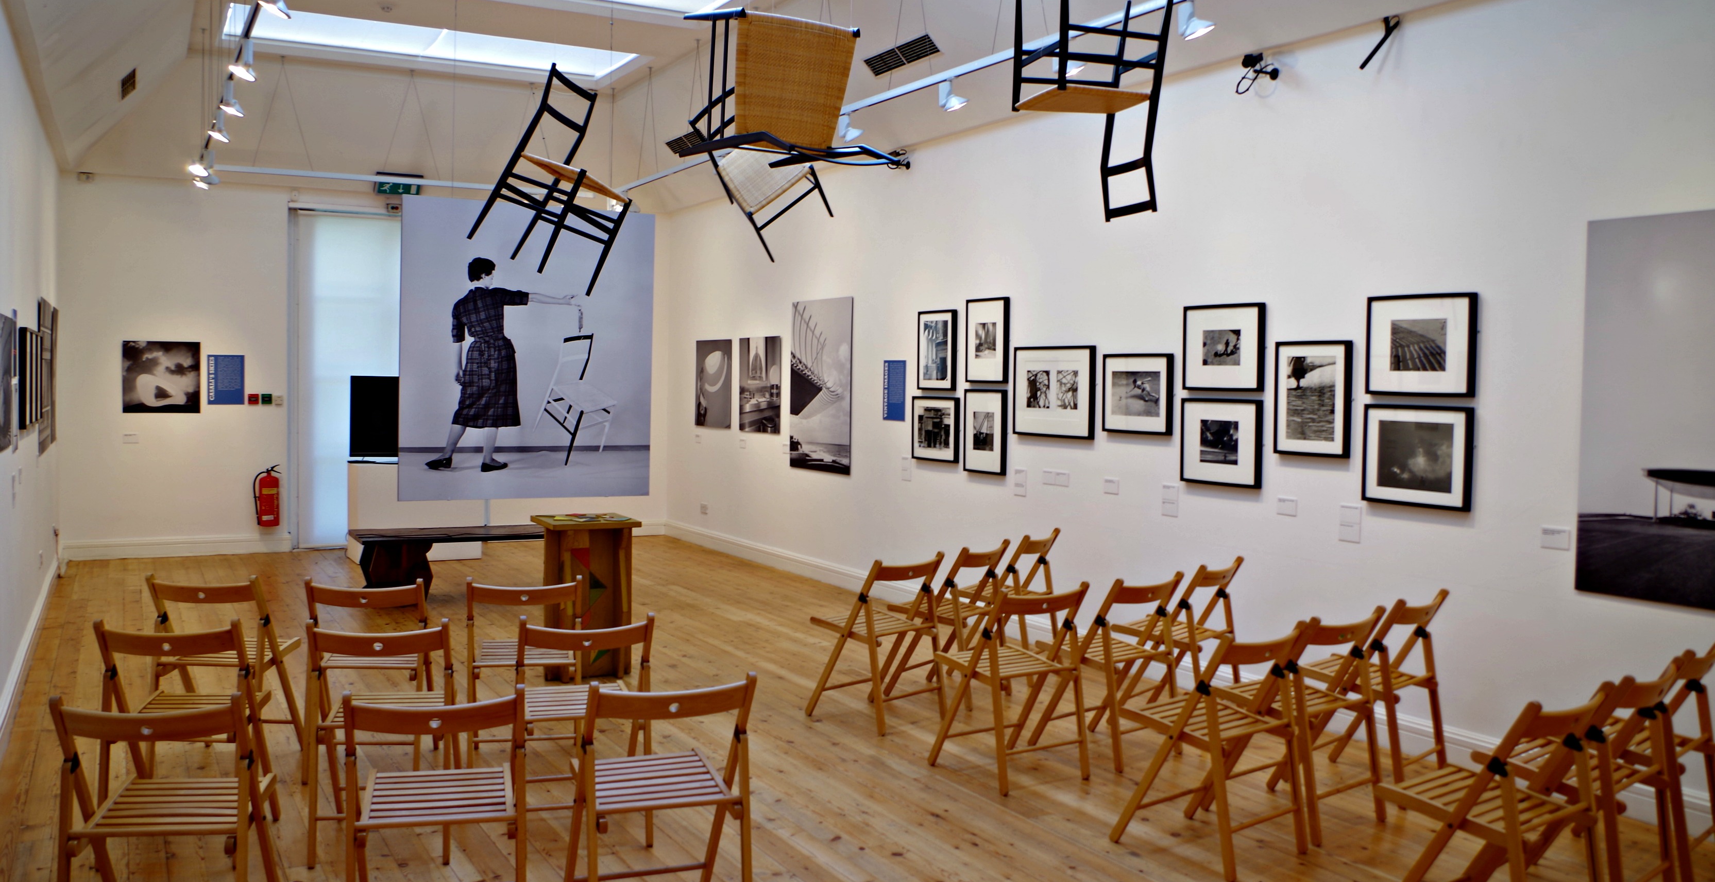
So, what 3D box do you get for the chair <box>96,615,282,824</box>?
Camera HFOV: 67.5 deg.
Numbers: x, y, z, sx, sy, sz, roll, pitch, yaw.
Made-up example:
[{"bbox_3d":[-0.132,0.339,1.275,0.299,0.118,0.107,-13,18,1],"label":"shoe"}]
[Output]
[{"bbox_3d":[-2.159,0.927,4.171,0.432,0.775,0.505,0,2,-9],"label":"chair"}]

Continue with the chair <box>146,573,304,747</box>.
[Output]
[{"bbox_3d":[-2.451,0.879,5.008,0.435,0.770,0.500,1,3,1],"label":"chair"}]

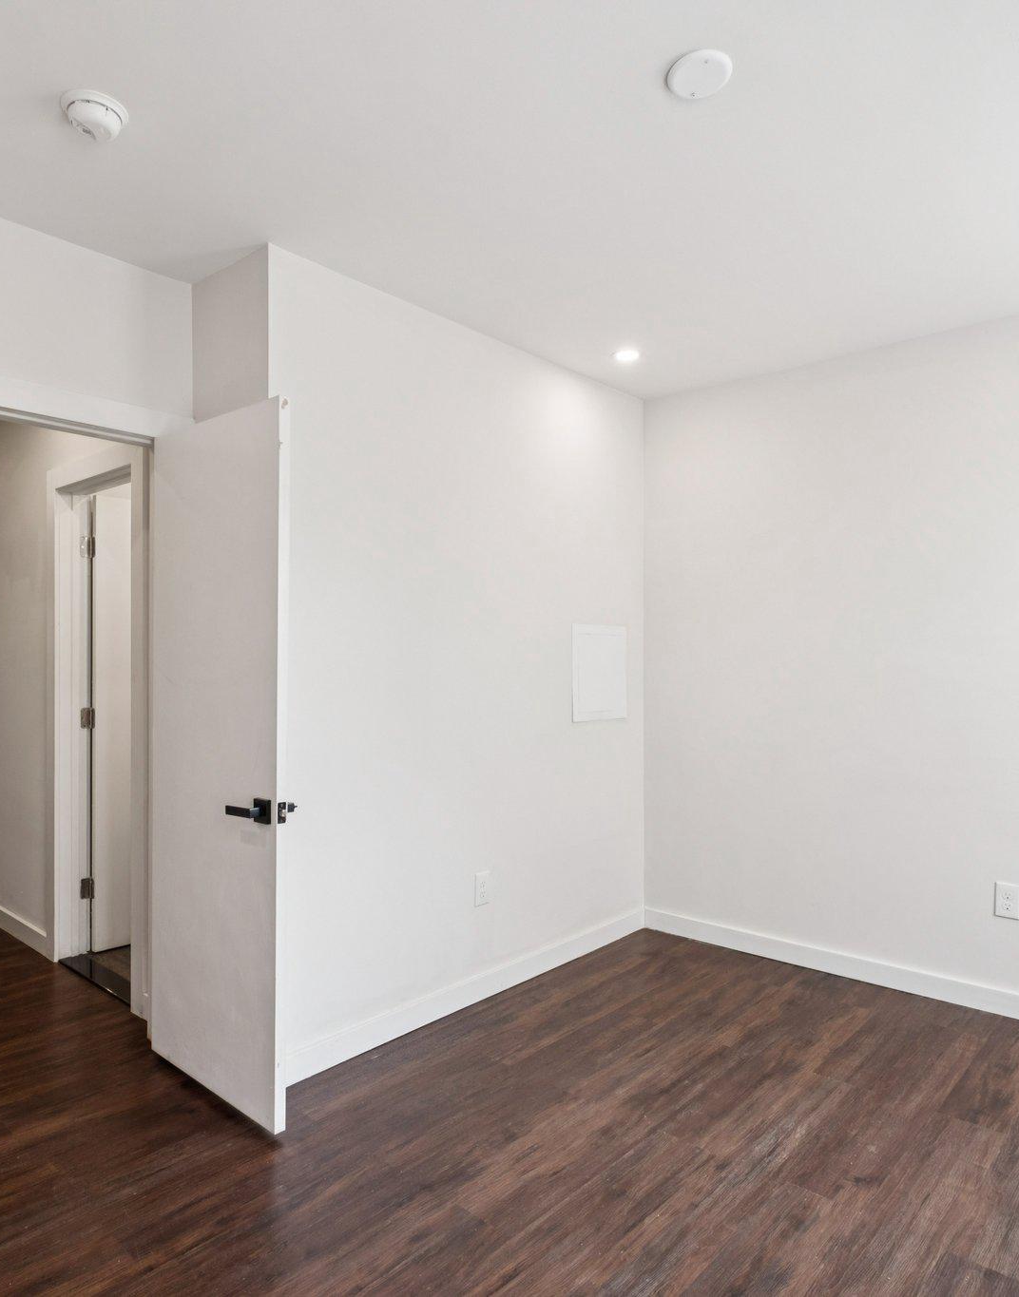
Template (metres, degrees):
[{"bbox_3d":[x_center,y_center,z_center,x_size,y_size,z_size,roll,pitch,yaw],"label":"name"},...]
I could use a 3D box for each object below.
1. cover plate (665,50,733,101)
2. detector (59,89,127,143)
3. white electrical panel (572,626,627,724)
[{"bbox_3d":[0.397,-1.199,1.699,0.139,0.018,0.139,0,0,0],"label":"cover plate"},{"bbox_3d":[-0.924,-1.185,1.813,0.138,0.041,0.138,0,0,0],"label":"detector"},{"bbox_3d":[0.425,0.110,3.677,0.022,0.431,0.419,0,0,42],"label":"white electrical panel"}]

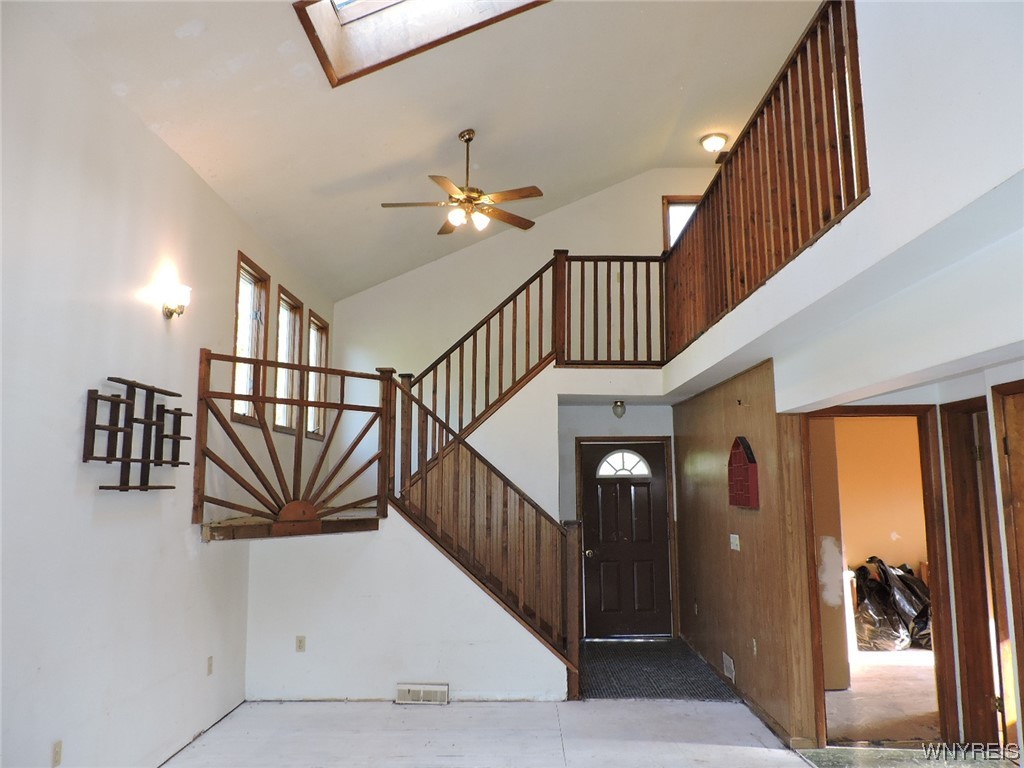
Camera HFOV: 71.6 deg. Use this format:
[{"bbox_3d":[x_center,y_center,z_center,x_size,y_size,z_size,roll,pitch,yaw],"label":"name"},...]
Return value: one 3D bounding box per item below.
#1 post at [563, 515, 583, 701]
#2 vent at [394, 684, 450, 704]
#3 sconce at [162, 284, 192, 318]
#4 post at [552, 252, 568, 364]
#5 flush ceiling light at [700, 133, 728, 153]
[{"bbox_3d":[0.468,1.727,5.456,0.135,1.326,0.135,0,-8,1],"label":"post"},{"bbox_3d":[-0.669,2.312,5.307,0.390,0.136,0.070,0,-8,1],"label":"vent"},{"bbox_3d":[-1.965,-0.477,4.196,0.160,0.205,0.135,0,-8,1],"label":"sconce"},{"bbox_3d":[0.473,-0.723,6.799,0.135,1.110,0.135,0,-8,1],"label":"post"},{"bbox_3d":[2.124,-2.503,7.438,0.280,0.130,0.280,0,-8,1],"label":"flush ceiling light"}]

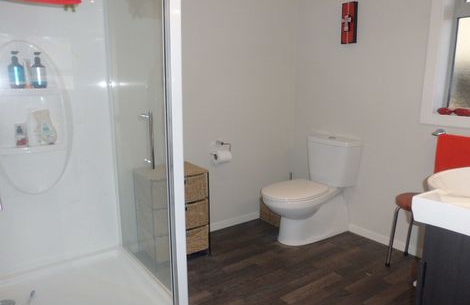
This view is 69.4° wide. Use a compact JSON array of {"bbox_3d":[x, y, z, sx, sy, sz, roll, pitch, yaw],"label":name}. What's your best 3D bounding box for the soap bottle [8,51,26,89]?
[{"bbox_3d":[-1.119,-0.426,1.745,0.073,0.195,0.065,-8,13,-36],"label":"soap bottle"}]

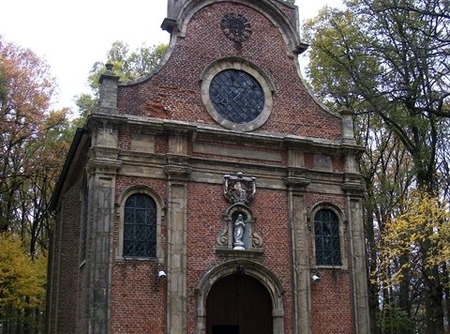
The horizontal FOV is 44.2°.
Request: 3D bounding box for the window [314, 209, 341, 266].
[{"bbox_3d":[3.143,2.136,16.920,0.905,1.732,0.180,6,-17,-20],"label":"window"}]

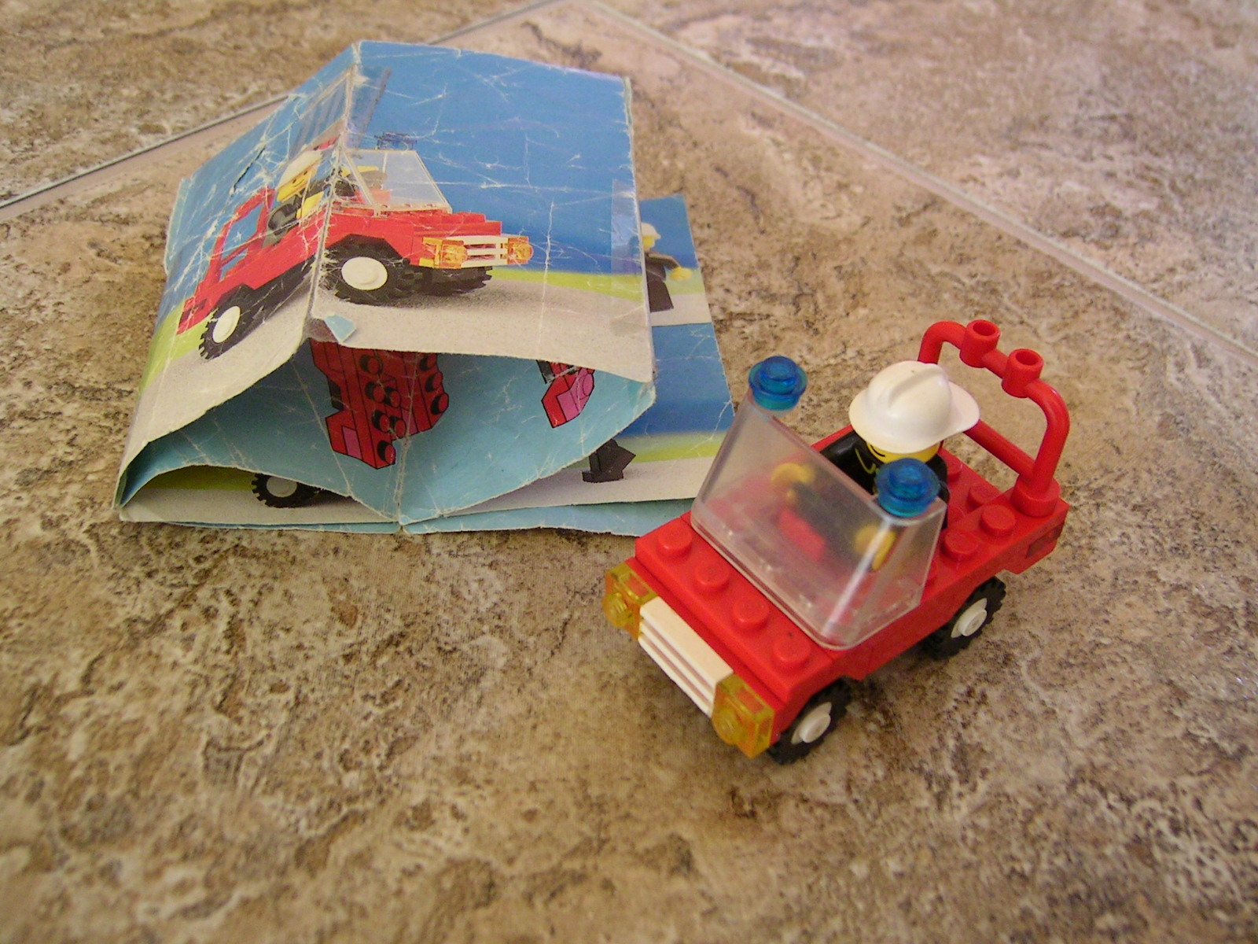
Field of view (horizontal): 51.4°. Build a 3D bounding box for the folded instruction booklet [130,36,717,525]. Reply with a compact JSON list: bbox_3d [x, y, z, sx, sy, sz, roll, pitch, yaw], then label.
[{"bbox_3d":[-0.037,-0.039,0.240,0.109,0.031,0.115,-2,44,-5],"label":"folded instruction booklet"}]

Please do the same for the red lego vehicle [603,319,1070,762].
[{"bbox_3d":[0.031,0.006,0.185,0.063,0.044,0.034,-26,50,-27],"label":"red lego vehicle"}]

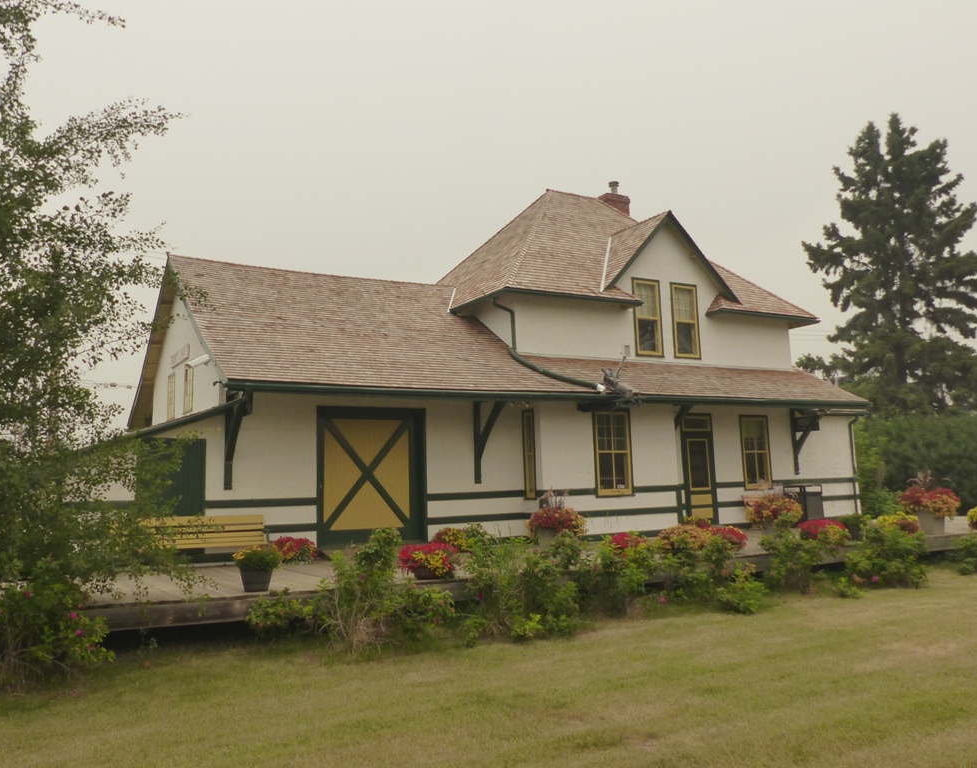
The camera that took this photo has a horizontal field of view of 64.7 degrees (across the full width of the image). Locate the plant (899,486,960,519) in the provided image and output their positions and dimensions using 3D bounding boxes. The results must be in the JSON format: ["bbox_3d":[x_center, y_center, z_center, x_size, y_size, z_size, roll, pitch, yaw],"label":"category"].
[{"bbox_3d":[8.584,2.307,15.000,1.120,0.640,1.030,2,-8,-30],"label":"plant"}]

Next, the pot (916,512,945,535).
[{"bbox_3d":[8.604,2.706,15.000,0.590,0.510,0.570,2,-8,-30],"label":"pot"}]

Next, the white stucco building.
[{"bbox_3d":[0.758,-1.009,20.466,18.100,9.600,10.200,2,-8,-30],"label":"white stucco building"}]

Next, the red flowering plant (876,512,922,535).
[{"bbox_3d":[7.821,2.680,14.700,0.840,0.450,0.740,2,-8,-30],"label":"red flowering plant"}]

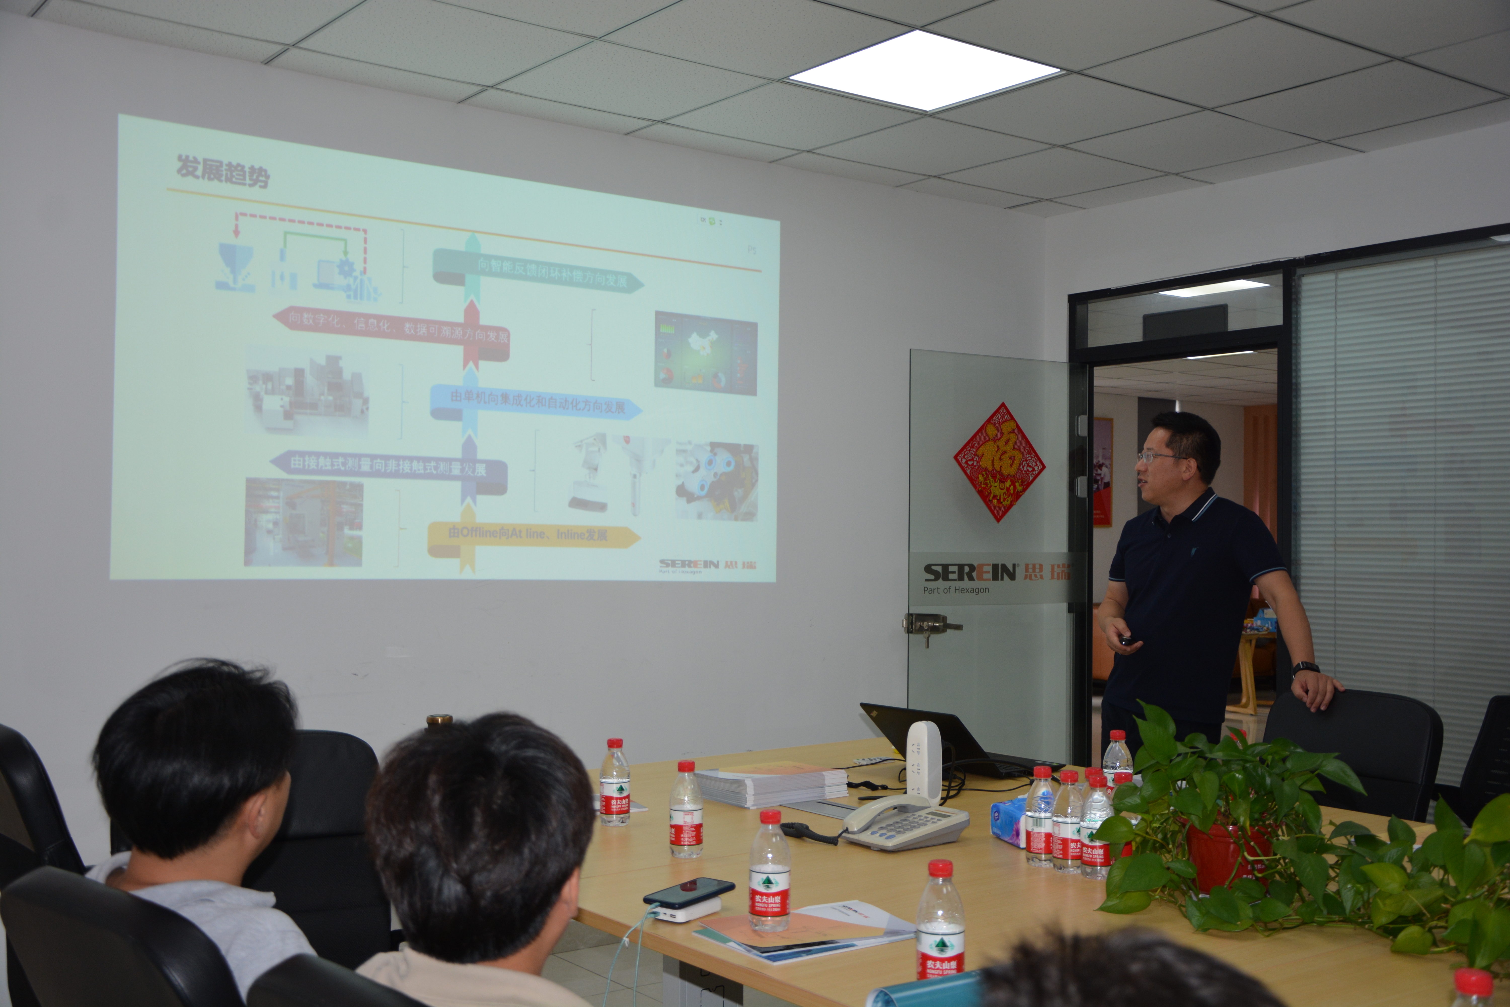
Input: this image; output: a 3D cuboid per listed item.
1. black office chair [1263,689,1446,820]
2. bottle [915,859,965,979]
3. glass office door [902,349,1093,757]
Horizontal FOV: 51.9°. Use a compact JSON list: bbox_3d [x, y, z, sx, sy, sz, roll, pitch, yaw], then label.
[{"bbox_3d":[1.185,0.933,3.553,0.630,1.000,0.570,1,-1,-33],"label":"black office chair"},{"bbox_3d":[0.245,0.562,2.046,0.062,0.177,0.062,1,-1,0],"label":"bottle"},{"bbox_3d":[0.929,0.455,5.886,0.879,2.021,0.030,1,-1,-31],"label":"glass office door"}]

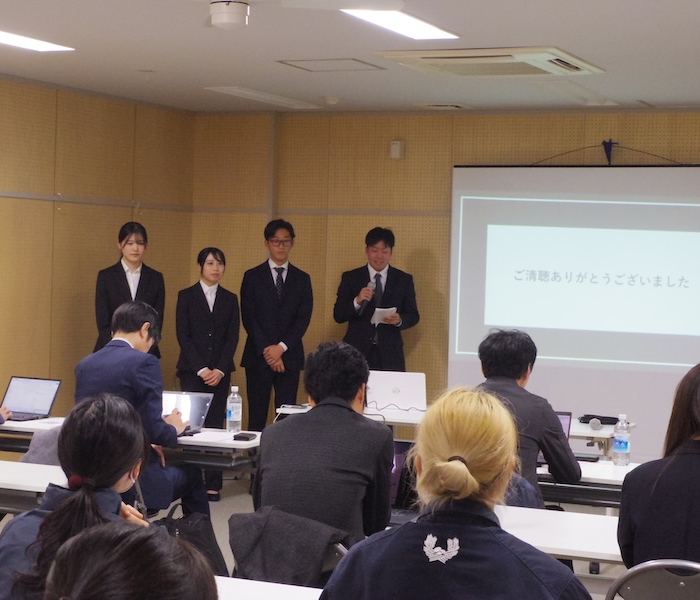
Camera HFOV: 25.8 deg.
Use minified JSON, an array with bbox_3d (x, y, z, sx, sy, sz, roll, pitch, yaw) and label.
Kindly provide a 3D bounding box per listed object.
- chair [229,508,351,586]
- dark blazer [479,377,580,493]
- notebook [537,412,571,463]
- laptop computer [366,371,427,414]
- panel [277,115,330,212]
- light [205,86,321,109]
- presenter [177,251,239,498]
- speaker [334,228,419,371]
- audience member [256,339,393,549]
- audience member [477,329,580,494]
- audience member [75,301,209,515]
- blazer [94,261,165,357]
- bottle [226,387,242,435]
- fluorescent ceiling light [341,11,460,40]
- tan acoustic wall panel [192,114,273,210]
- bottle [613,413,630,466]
[{"bbox_3d":[-0.086,0.999,4.601,0.450,0.790,0.500,2,2,28],"label":"chair"},{"bbox_3d":[0.621,0.609,5.846,0.480,0.640,0.470,2,2,24],"label":"dark blazer"},{"bbox_3d":[0.737,0.566,6.330,0.312,0.208,0.286,2,2,20],"label":"notebook"},{"bbox_3d":[0.275,0.489,8.297,0.328,0.228,0.294,2,2,13],"label":"laptop computer"},{"bbox_3d":[-0.330,-0.968,10.698,0.418,0.660,0.025,3,2,24],"label":"panel"},{"bbox_3d":[-0.543,-1.335,9.988,0.240,0.060,1.240,3,2,24],"label":"light"},{"bbox_3d":[-0.893,0.452,9.490,0.405,1.565,0.310,2,2,-9],"label":"presenter"},{"bbox_3d":[0.151,0.421,9.061,0.520,1.717,0.420,2,2,2],"label":"speaker"},{"bbox_3d":[-0.059,0.761,4.595,0.470,1.276,0.740,3,2,24],"label":"audience member"},{"bbox_3d":[0.642,0.743,5.904,0.520,1.270,0.780,2,2,24],"label":"audience member"},{"bbox_3d":[-0.915,0.660,6.540,0.470,1.314,0.760,3,2,32],"label":"audience member"},{"bbox_3d":[-1.355,0.078,9.350,0.440,0.640,0.270,1,2,-15],"label":"blazer"},{"bbox_3d":[-0.533,0.507,7.072,0.066,0.215,0.066,2,2,24],"label":"bottle"},{"bbox_3d":[0.165,-1.214,6.486,0.225,0.060,1.200,3,2,24],"label":"fluorescent ceiling light"},{"bbox_3d":[-0.851,-0.991,10.933,0.640,0.660,0.025,3,2,24],"label":"tan acoustic wall panel"},{"bbox_3d":[1.123,0.575,6.277,0.066,0.214,0.066,2,2,24],"label":"bottle"}]

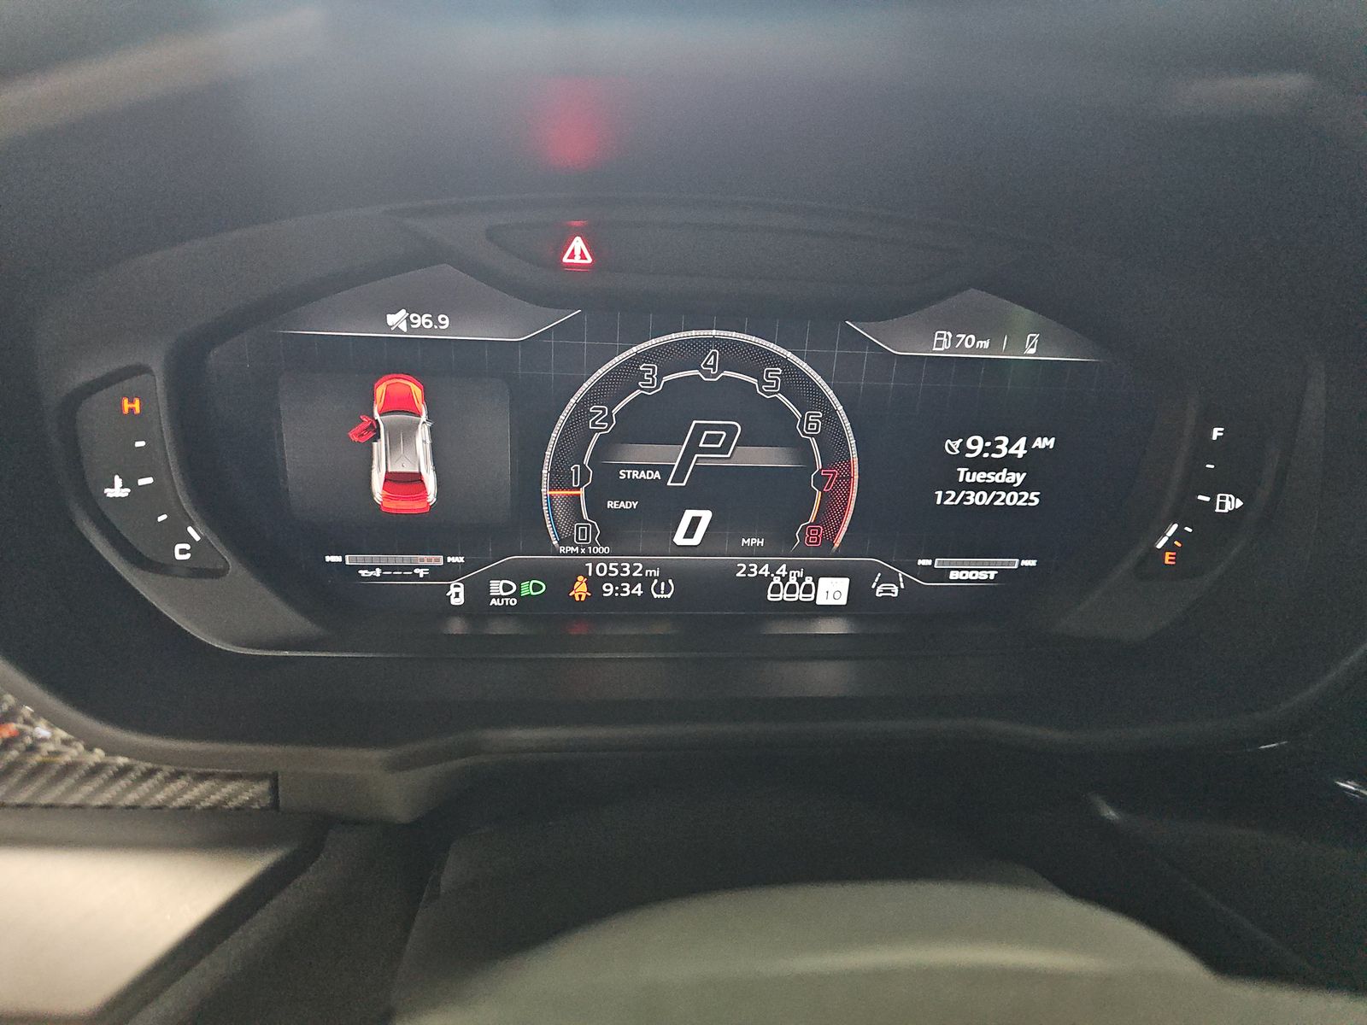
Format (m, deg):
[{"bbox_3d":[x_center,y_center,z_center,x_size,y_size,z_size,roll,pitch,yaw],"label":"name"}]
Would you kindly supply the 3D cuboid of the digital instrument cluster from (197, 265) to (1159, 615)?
[{"bbox_3d":[0.006,-0.020,0.290,0.293,0.110,0.020,1,22,-7],"label":"digital instrument cluster"}]

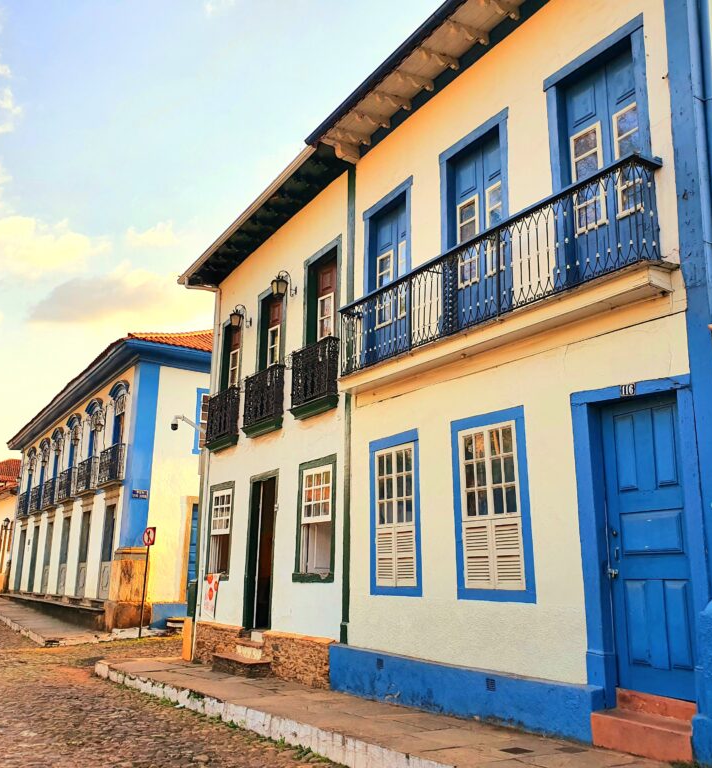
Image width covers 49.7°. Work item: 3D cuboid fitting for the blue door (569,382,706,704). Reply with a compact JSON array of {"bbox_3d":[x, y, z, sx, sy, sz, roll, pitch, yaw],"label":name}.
[{"bbox_3d":[2.442,1.330,6.554,0.200,2.720,1.297,7,-14,-30],"label":"blue door"}]

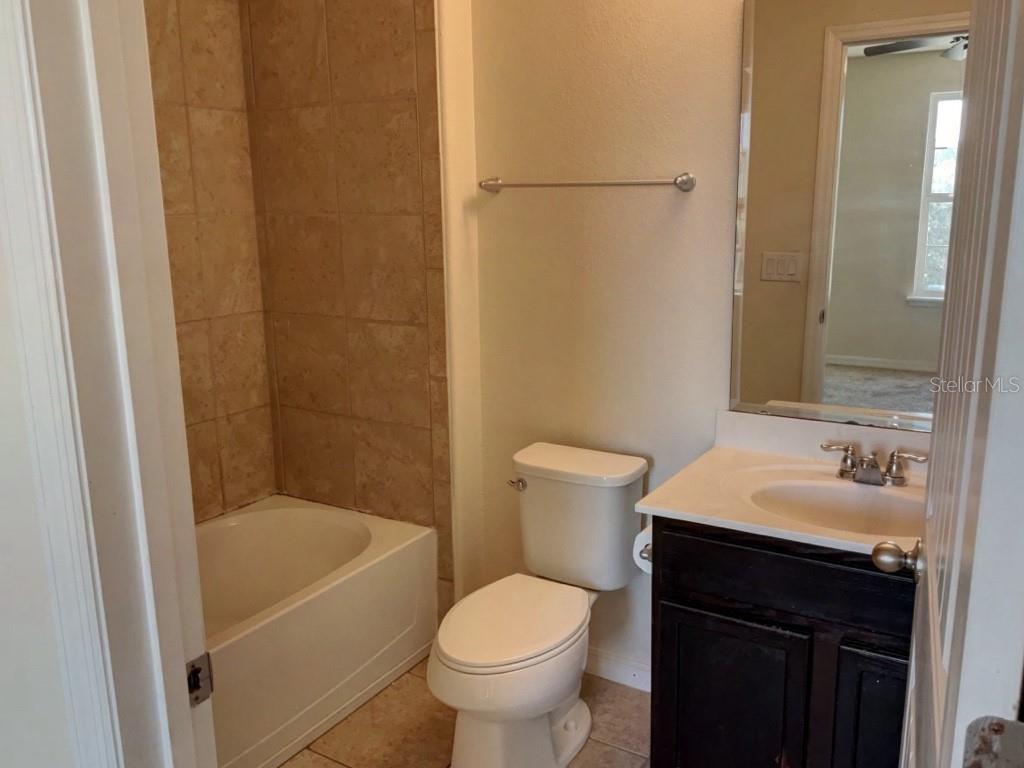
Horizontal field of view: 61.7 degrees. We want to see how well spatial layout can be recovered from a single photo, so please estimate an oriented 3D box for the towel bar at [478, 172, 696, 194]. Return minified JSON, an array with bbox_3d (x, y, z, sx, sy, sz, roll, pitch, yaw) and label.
[{"bbox_3d":[0.190,-0.561,2.409,0.660,0.052,0.073,6,14,31],"label":"towel bar"}]

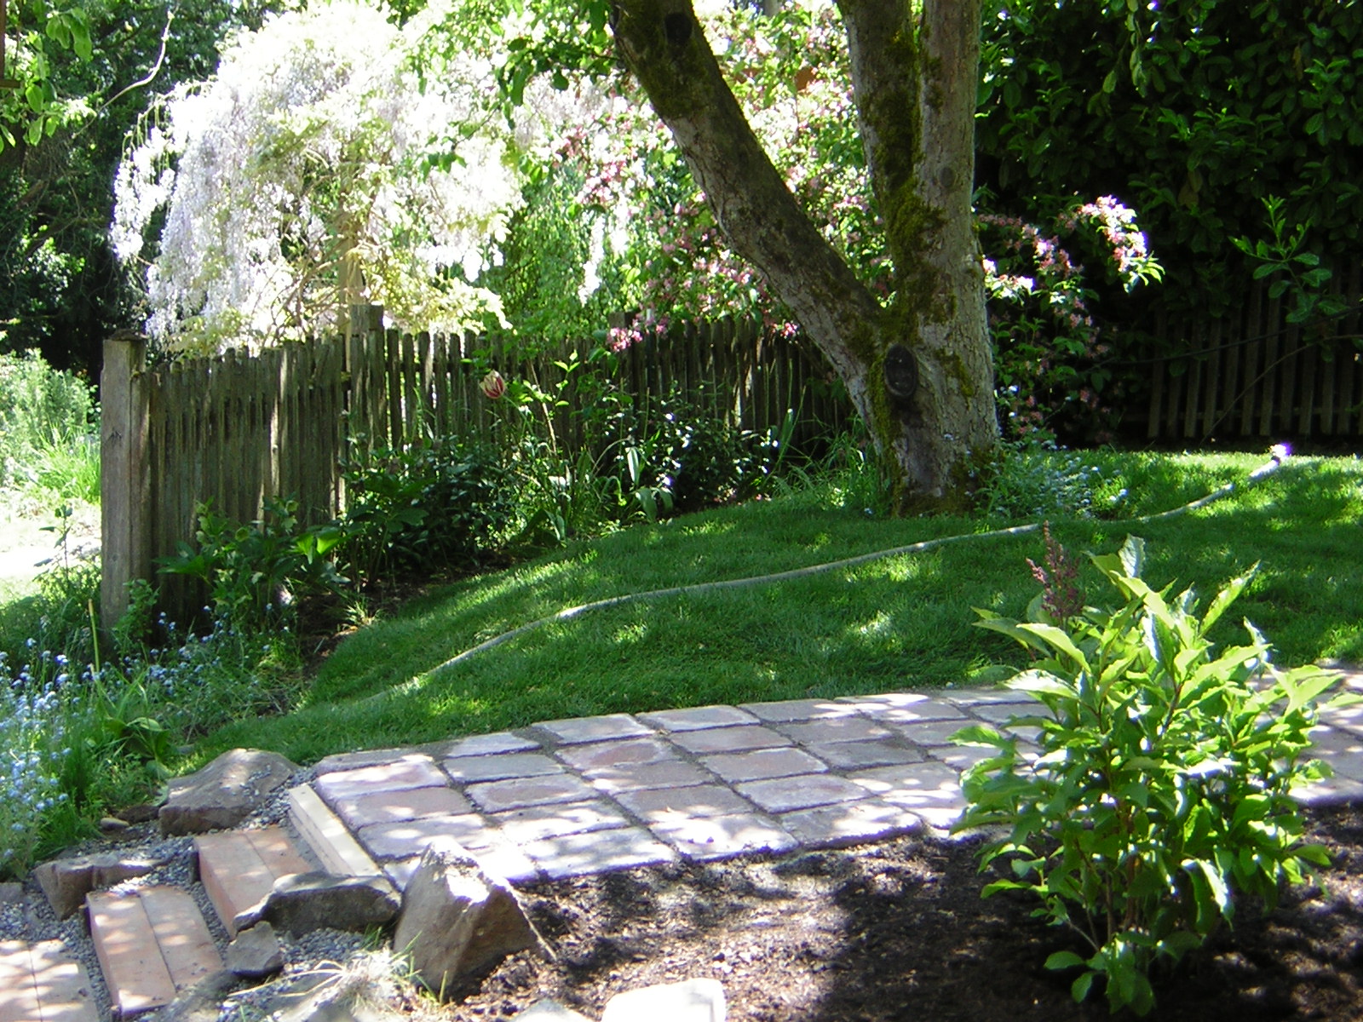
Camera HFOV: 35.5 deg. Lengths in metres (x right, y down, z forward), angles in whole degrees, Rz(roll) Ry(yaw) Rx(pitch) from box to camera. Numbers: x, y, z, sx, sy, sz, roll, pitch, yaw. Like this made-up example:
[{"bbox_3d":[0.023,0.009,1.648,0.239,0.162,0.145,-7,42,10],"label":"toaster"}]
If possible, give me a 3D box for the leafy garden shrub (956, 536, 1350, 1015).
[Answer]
[{"bbox_3d":[0.757,0.400,3.400,0.620,0.740,0.580,1,11,0],"label":"leafy garden shrub"}]

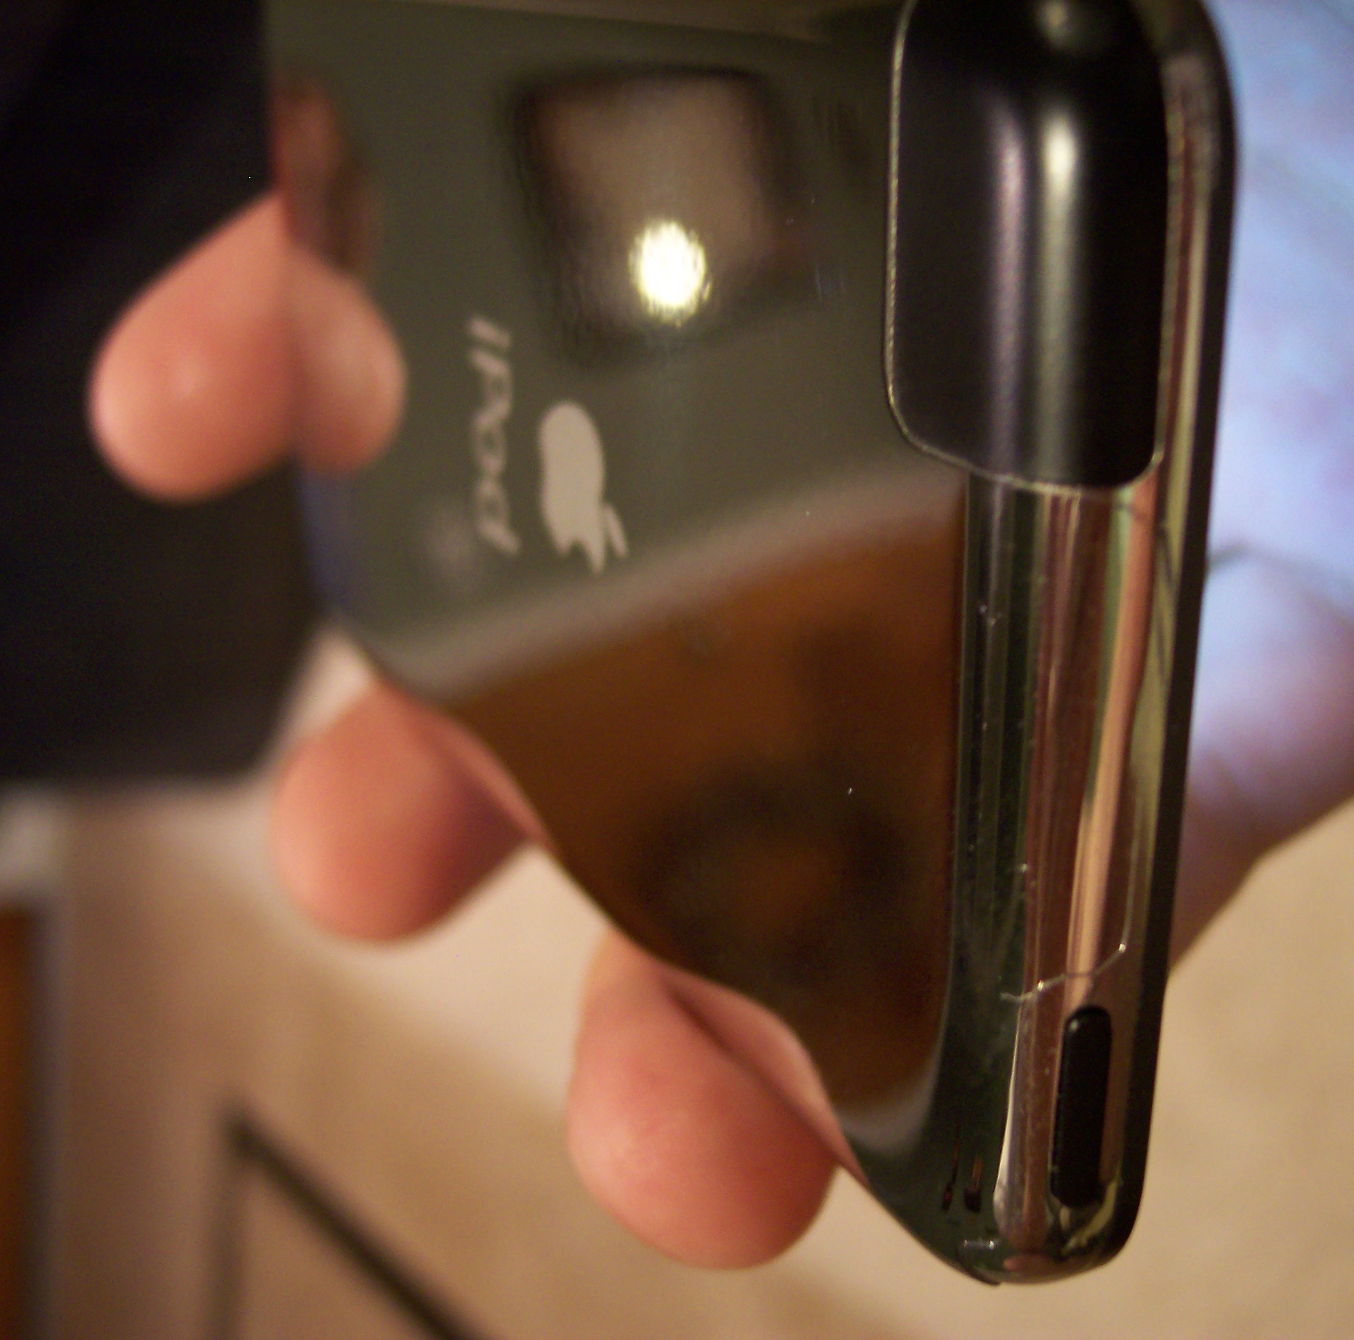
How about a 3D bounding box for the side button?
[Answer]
[{"bbox_3d":[0.018,0.020,0.088,0.002,0.010,0.001,-8,23,-17],"label":"side button"}]

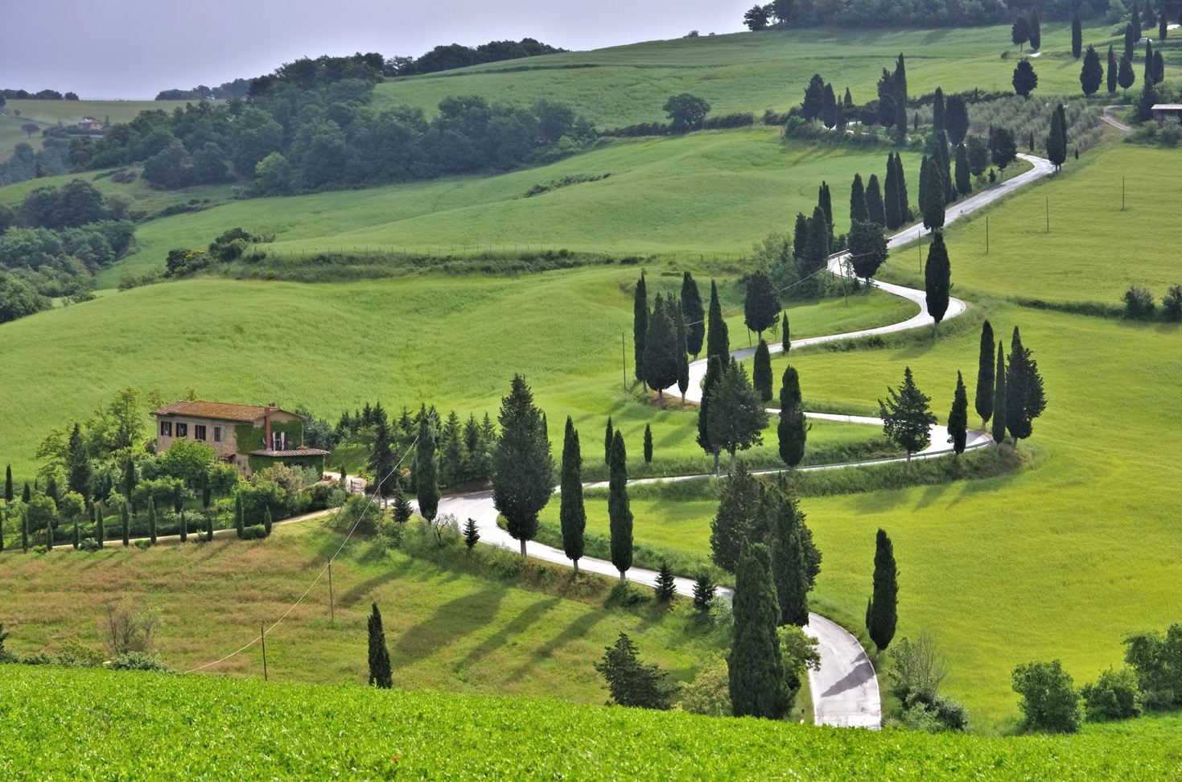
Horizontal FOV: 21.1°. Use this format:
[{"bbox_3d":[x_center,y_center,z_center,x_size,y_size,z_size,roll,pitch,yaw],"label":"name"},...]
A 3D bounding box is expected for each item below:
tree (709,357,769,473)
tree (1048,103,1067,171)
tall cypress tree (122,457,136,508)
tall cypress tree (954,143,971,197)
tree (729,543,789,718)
[{"bbox_3d":[16.270,3.010,351.000,6.940,12.960,6.940,0,4,0],"label":"tree"},{"bbox_3d":[99.704,-54.348,680.000,3.950,14.620,3.950,0,4,0],"label":"tree"},{"bbox_3d":[-47.620,9.440,328.000,1.310,5.350,1.280,0,4,0],"label":"tall cypress tree"},{"bbox_3d":[71.942,-42.897,615.000,3.220,10.370,3.220,0,4,0],"label":"tall cypress tree"},{"bbox_3d":[13.980,20.450,265.000,4.930,15.480,4.930,0,4,0],"label":"tree"}]

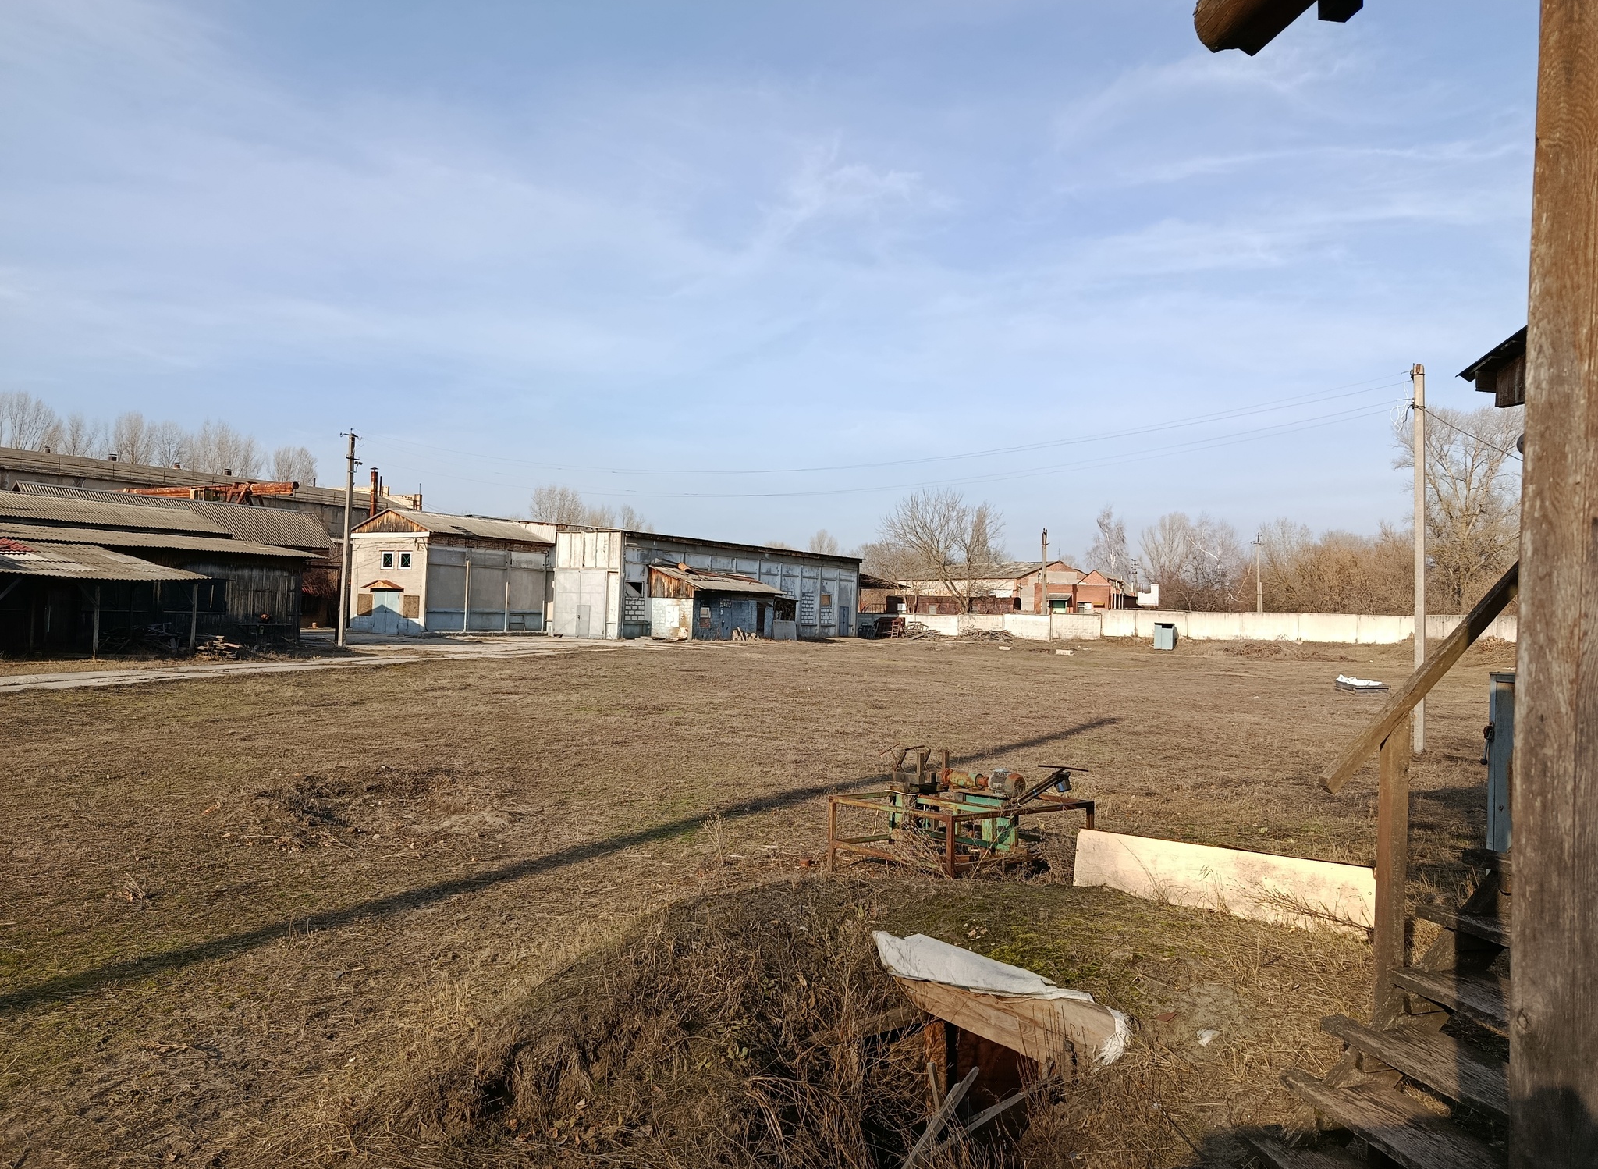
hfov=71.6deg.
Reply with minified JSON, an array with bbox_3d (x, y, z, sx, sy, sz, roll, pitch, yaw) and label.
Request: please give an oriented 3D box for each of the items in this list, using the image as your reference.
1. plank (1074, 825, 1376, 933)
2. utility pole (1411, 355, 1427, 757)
[{"bbox_3d":[2.951,2.086,7.867,2.040,0.430,0.040,1,-2,33],"label":"plank"},{"bbox_3d":[10.580,-0.425,18.900,0.200,6.700,0.200,0,-2,42],"label":"utility pole"}]

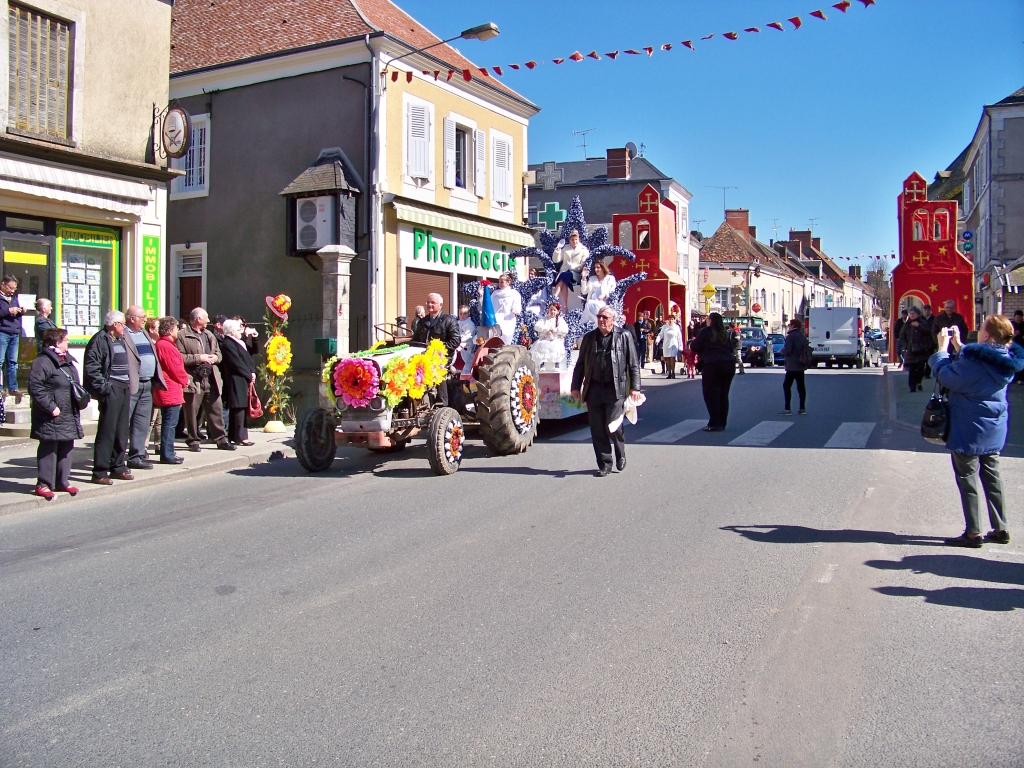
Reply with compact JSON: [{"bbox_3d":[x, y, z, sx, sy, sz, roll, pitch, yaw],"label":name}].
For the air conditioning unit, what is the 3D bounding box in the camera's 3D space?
[{"bbox_3d":[-4.295,-3.571,21.685,0.960,1.150,0.360,2,4,32],"label":"air conditioning unit"}]

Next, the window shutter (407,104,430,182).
[{"bbox_3d":[-2.171,-5.631,22.666,0.560,1.660,0.050,-3,4,-42],"label":"window shutter"}]

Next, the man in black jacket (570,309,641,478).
[{"bbox_3d":[0.983,0.078,10.150,0.720,1.750,0.480,1,3,16],"label":"man in black jacket"}]

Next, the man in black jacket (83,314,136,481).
[{"bbox_3d":[-3.979,0.133,9.650,0.400,1.720,0.540,2,4,38],"label":"man in black jacket"}]

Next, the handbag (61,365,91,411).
[{"bbox_3d":[-4.059,0.047,9.120,0.150,0.380,0.280,-2,4,-37],"label":"handbag"}]

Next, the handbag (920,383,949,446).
[{"bbox_3d":[3.084,0.215,7.100,0.270,0.440,0.140,2,4,34],"label":"handbag"}]

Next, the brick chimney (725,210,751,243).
[{"bbox_3d":[14.091,-9.904,61.000,1.450,2.150,0.600,1,3,21],"label":"brick chimney"}]

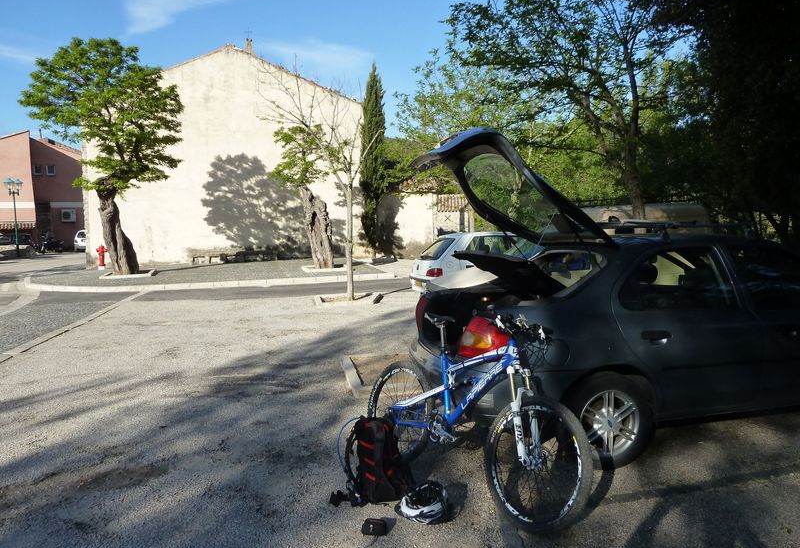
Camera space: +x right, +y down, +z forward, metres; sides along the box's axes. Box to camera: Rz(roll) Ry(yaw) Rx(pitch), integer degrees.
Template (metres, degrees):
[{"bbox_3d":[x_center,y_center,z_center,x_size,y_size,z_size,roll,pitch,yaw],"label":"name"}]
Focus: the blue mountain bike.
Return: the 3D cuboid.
[{"bbox_3d":[0.373,0.740,3.372,0.690,1.060,1.785,16,-7,-37],"label":"blue mountain bike"}]

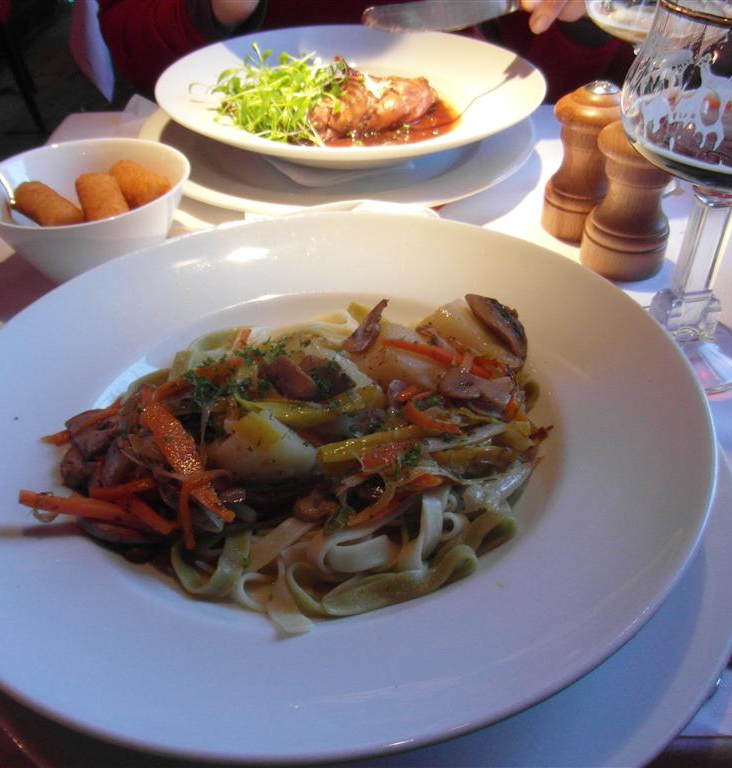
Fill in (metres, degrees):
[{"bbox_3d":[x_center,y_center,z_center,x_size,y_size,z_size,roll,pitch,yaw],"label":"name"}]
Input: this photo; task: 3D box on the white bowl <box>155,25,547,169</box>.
[{"bbox_3d":[-0.011,-0.228,0.580,0.302,0.045,0.302,0,41,0],"label":"white bowl"}]

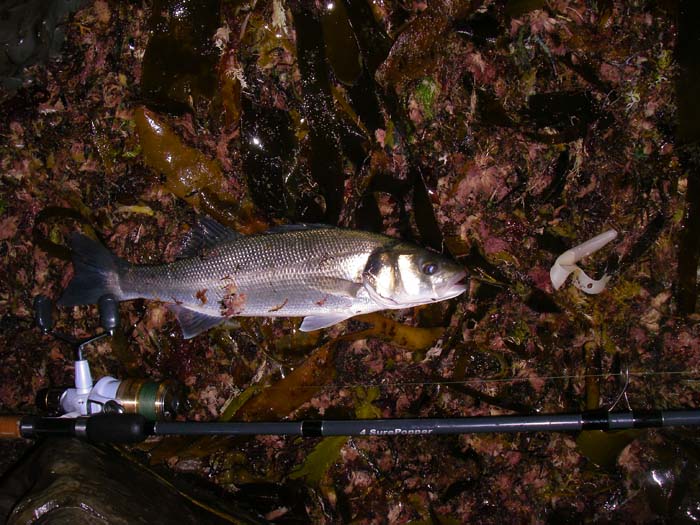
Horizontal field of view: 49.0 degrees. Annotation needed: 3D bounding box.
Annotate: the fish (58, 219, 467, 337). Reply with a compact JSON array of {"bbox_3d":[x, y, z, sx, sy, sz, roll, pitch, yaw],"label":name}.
[{"bbox_3d":[-0.094,0.016,0.825,0.440,0.060,0.125,2,78,0],"label":"fish"}]

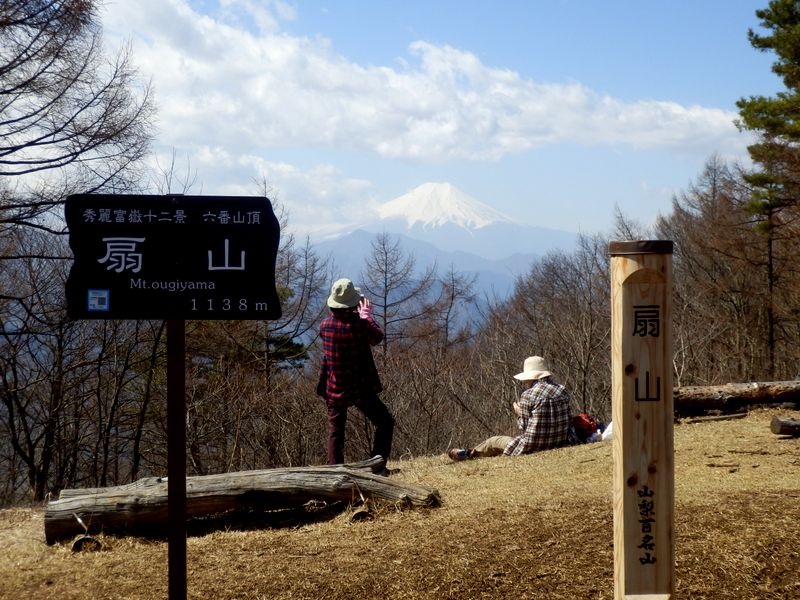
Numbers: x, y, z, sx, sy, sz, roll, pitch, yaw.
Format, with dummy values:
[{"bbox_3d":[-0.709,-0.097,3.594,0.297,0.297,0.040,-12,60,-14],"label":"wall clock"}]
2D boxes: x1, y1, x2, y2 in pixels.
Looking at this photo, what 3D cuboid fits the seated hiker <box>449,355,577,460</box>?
[{"bbox_3d":[0.952,0.902,11.050,0.930,0.870,0.600,1,2,41],"label":"seated hiker"}]

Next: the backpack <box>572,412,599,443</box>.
[{"bbox_3d":[1.593,1.097,11.250,0.310,0.310,0.260,-1,2,-14],"label":"backpack"}]

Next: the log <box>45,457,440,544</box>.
[{"bbox_3d":[-1.130,1.453,9.450,2.800,0.470,0.600,-4,1,2],"label":"log"}]

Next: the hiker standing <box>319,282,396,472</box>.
[{"bbox_3d":[-0.340,0.641,10.550,0.560,1.610,0.500,0,2,16],"label":"hiker standing"}]

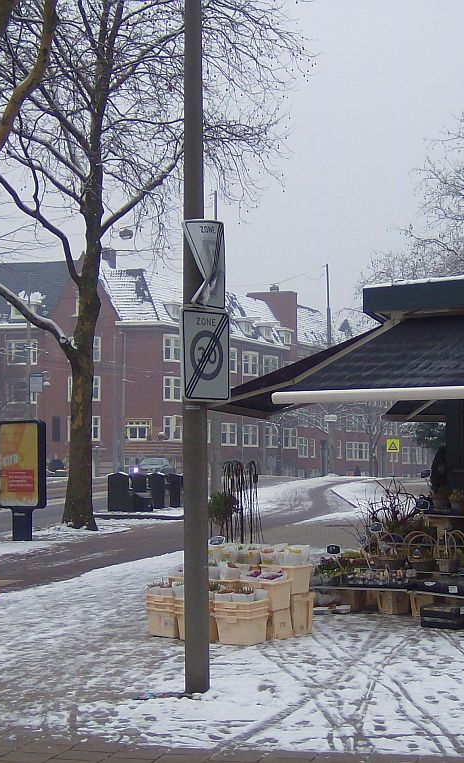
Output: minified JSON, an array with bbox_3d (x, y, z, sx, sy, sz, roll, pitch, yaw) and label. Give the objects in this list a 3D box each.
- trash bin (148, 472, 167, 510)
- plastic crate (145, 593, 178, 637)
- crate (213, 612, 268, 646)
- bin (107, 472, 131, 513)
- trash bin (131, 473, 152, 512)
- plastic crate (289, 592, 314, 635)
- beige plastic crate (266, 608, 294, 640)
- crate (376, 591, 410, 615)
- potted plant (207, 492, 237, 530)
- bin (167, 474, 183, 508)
[{"bbox_3d":[-2.369,3.447,52.493,0.580,1.170,0.620,-1,-3,3],"label":"trash bin"},{"bbox_3d":[-0.524,2.034,14.335,0.345,0.350,0.305,-3,-3,40],"label":"plastic crate"},{"bbox_3d":[0.081,2.058,13.743,0.365,0.235,0.305,-2,-3,32],"label":"crate"},{"bbox_3d":[-3.409,3.332,50.043,0.700,1.190,0.680,-1,-3,3],"label":"bin"},{"bbox_3d":[-2.744,3.369,50.376,0.680,1.160,0.700,-1,-3,0],"label":"trash bin"},{"bbox_3d":[0.494,2.022,14.413,0.310,0.360,0.370,-2,-3,34],"label":"plastic crate"},{"bbox_3d":[0.309,2.072,14.150,0.310,0.240,0.370,-2,-3,34],"label":"beige plastic crate"},{"bbox_3d":[1.621,2.151,16.283,0.310,0.245,0.300,1,-3,-37],"label":"crate"},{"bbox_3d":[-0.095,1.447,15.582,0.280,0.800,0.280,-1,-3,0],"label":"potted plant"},{"bbox_3d":[-1.818,3.471,53.090,0.580,1.170,0.620,-1,-3,3],"label":"bin"}]

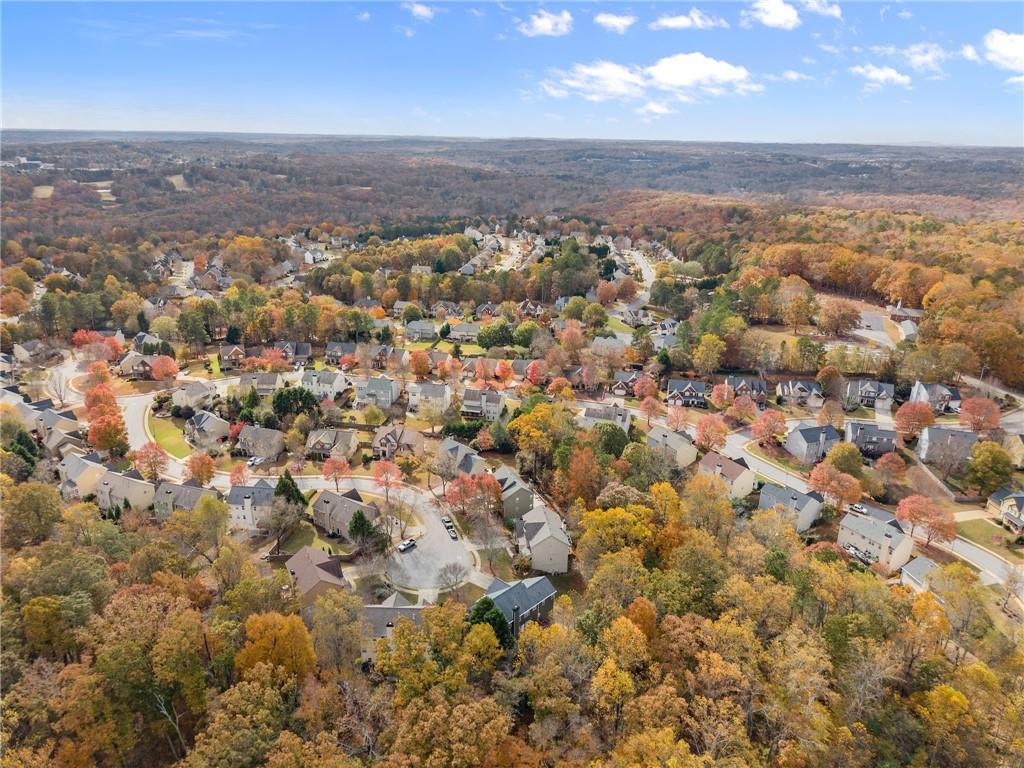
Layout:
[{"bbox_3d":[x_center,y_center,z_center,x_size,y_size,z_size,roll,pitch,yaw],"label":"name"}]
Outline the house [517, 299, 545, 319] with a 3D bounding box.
[{"bbox_3d":[12.680,-47.560,457.300,14.300,10.400,11.500,2,19,2],"label":"house"}]

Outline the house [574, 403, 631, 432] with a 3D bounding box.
[{"bbox_3d":[37.000,13.940,278.630,17.500,10.200,9.500,6,20,13],"label":"house"}]

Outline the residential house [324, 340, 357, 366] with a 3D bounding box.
[{"bbox_3d":[-82.570,-15.250,345.660,13.440,9.660,11.040,1,19,0],"label":"residential house"}]

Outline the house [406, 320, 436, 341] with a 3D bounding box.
[{"bbox_3d":[-50.080,-30.180,394.140,14.700,8.290,10.820,3,19,6],"label":"house"}]

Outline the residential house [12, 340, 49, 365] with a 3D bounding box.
[{"bbox_3d":[-231.050,-16.740,341.120,10.500,9.000,12.500,5,20,11],"label":"residential house"}]

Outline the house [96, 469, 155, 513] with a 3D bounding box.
[{"bbox_3d":[-119.710,33.470,221.470,13.600,10.800,10.300,9,21,22],"label":"house"}]

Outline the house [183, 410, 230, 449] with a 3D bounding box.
[{"bbox_3d":[-110.820,15.220,257.070,11.630,9.740,10.480,-16,25,-40],"label":"house"}]

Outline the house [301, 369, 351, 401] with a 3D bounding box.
[{"bbox_3d":[-82.179,0.192,309.996,15.300,9.800,11.000,6,20,13],"label":"house"}]

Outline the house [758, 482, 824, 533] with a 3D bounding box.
[{"bbox_3d":[80.460,34.570,206.120,11.000,9.100,14.200,-12,23,-32],"label":"house"}]

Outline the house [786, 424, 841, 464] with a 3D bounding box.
[{"bbox_3d":[106.180,20.170,251.570,14.030,10.270,13.180,-6,20,-18],"label":"house"}]

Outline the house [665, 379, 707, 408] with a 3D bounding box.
[{"bbox_3d":[75.808,3.399,308.948,15.300,9.600,11.500,4,19,8],"label":"house"}]

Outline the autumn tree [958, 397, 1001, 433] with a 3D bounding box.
[{"bbox_3d":[180.300,12.000,274.200,12.900,13.600,12.900,14,23,33],"label":"autumn tree"}]

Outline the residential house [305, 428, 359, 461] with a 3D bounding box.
[{"bbox_3d":[-64.980,21.780,257.870,15.800,9.500,11.470,3,19,5],"label":"residential house"}]

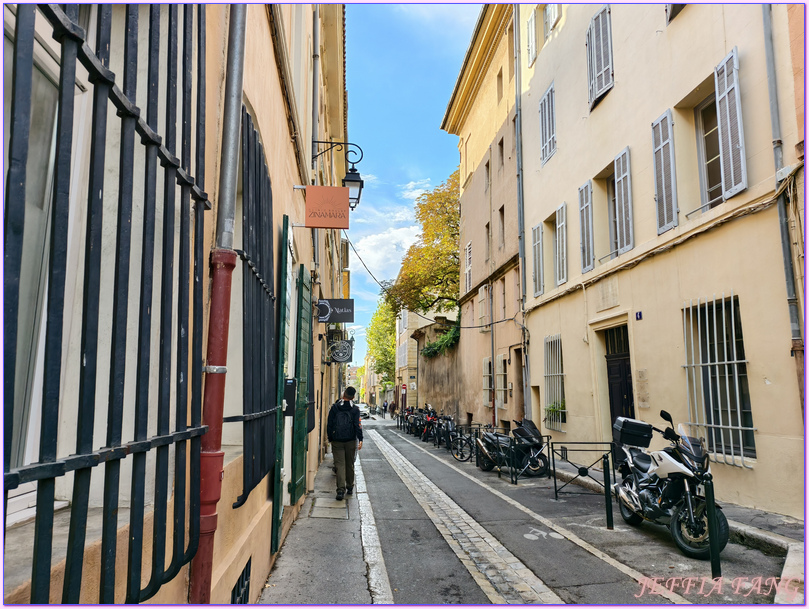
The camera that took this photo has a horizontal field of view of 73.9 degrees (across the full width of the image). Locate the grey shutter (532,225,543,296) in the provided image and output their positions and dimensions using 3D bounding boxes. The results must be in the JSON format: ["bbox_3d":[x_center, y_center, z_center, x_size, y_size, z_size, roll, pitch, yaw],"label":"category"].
[{"bbox_3d":[4.008,-1.323,16.171,0.080,2.130,0.660,1,-9,-6],"label":"grey shutter"}]

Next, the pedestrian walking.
[{"bbox_3d":[-0.931,2.194,8.599,0.560,1.732,0.500,1,-9,-6],"label":"pedestrian walking"}]

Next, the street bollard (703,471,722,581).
[{"bbox_3d":[2.772,1.992,4.864,0.085,0.910,0.085,1,-9,-6],"label":"street bollard"}]

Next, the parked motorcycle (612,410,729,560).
[{"bbox_3d":[2.982,2.025,6.299,0.820,1.400,2.220,1,-9,0],"label":"parked motorcycle"}]

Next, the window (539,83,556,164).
[{"bbox_3d":[4.170,-5.199,15.656,0.100,2.070,1.100,1,-9,-6],"label":"window"}]

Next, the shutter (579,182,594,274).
[{"bbox_3d":[4.231,-1.783,12.492,0.060,2.100,0.550,2,-10,-6],"label":"shutter"}]

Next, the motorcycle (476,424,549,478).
[{"bbox_3d":[2.386,3.164,12.206,2.100,1.280,0.780,-9,-13,44],"label":"motorcycle"}]

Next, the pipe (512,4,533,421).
[{"bbox_3d":[3.855,-3.466,17.670,0.160,14.600,0.200,1,-9,-6],"label":"pipe"}]

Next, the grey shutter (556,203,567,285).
[{"bbox_3d":[4.595,-1.738,15.673,0.055,2.370,0.630,2,-10,-5],"label":"grey shutter"}]

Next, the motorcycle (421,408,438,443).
[{"bbox_3d":[1.205,5.128,22.675,0.800,1.220,2.050,-4,-11,27],"label":"motorcycle"}]

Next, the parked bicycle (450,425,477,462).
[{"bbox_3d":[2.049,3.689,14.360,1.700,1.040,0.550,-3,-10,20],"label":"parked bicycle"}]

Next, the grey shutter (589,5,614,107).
[{"bbox_3d":[4.488,-5.675,12.375,0.150,2.070,1.170,1,-9,-6],"label":"grey shutter"}]

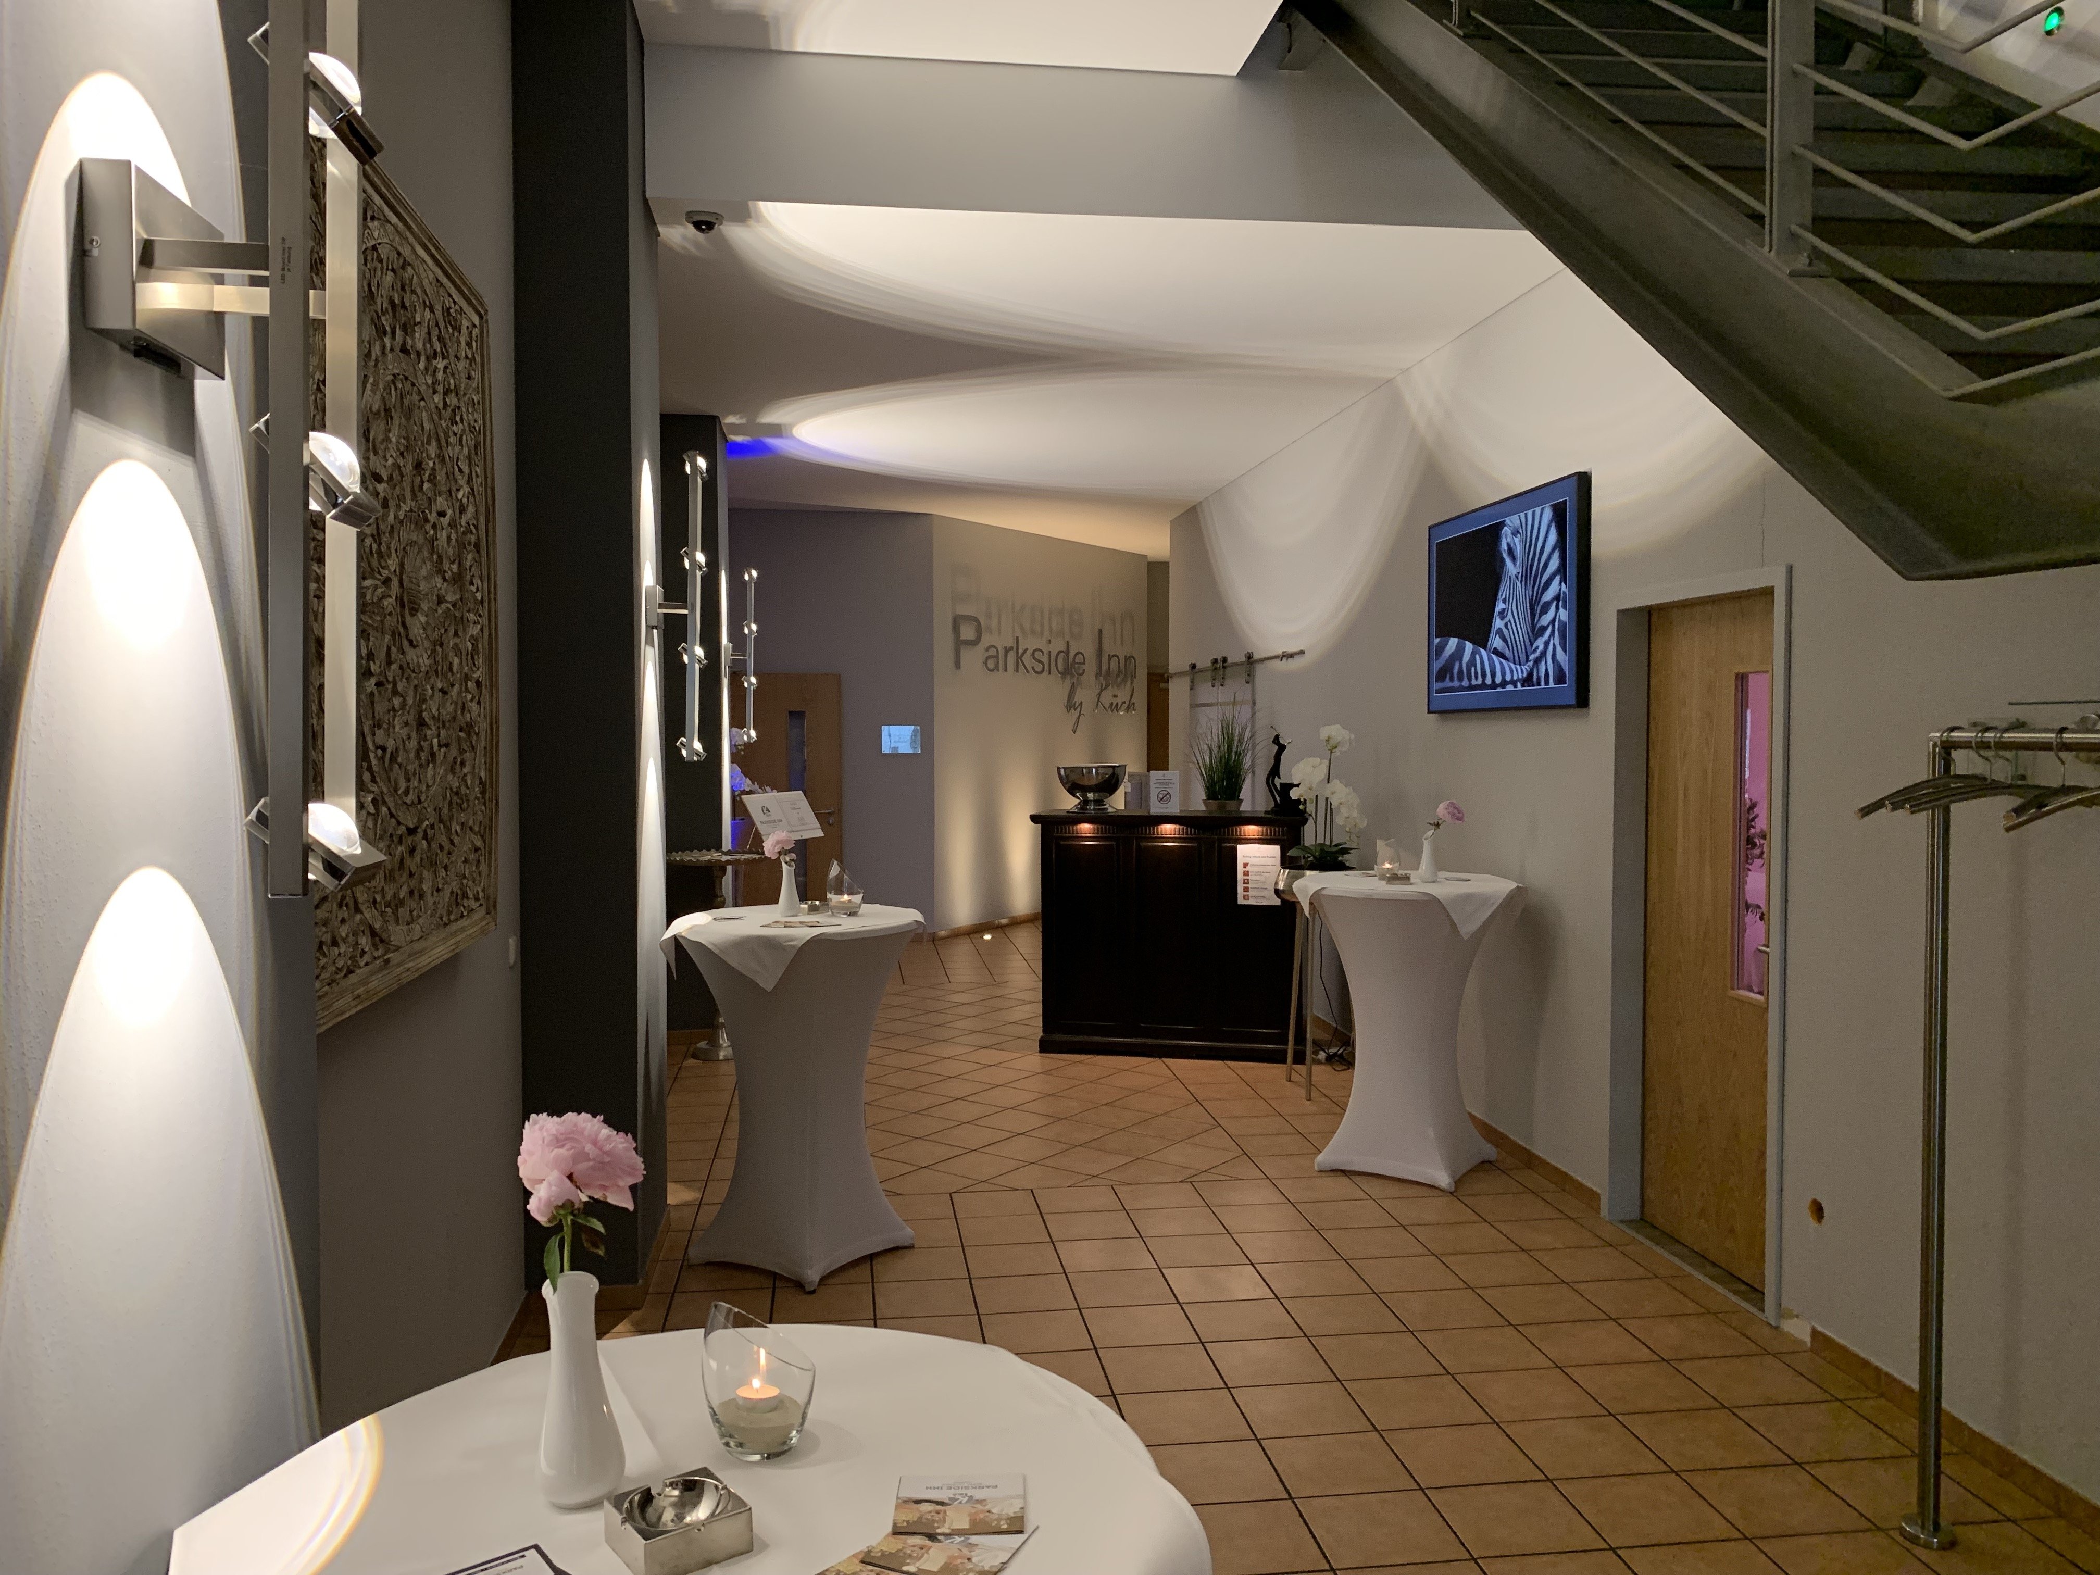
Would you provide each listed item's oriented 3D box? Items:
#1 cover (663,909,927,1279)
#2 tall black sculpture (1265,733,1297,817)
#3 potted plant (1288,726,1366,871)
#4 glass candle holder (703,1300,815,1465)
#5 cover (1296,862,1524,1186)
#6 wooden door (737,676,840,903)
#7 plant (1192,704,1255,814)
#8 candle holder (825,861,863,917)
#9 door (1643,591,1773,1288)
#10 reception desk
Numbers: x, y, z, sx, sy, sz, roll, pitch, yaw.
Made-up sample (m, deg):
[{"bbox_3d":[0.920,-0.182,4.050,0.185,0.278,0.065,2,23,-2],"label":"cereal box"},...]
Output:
[{"bbox_3d":[-0.797,0.969,5.093,0.820,1.100,0.820,0,2,0],"label":"cover"},{"bbox_3d":[1.181,-0.070,7.993,0.190,0.440,0.130,0,2,13],"label":"tall black sculpture"},{"bbox_3d":[1.295,0.062,7.388,0.370,0.700,0.350,0,2,0],"label":"potted plant"},{"bbox_3d":[-0.244,0.492,1.319,0.093,0.130,0.093,0,2,0],"label":"glass candle holder"},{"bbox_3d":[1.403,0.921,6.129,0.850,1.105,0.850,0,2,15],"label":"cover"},{"bbox_3d":[-2.132,0.169,12.695,0.930,2.130,0.080,0,2,-7],"label":"wooden door"},{"bbox_3d":[0.916,-0.151,8.310,0.360,0.590,0.360,0,2,0],"label":"plant"},{"bbox_3d":[-0.673,0.327,5.174,0.119,0.175,0.119,0,2,0],"label":"candle holder"},{"bbox_3d":[2.128,0.464,4.998,0.060,2.100,0.900,0,2,-7],"label":"door"},{"bbox_3d":[0.657,0.767,8.378,1.420,1.250,0.600,0,2,13],"label":"reception desk"}]

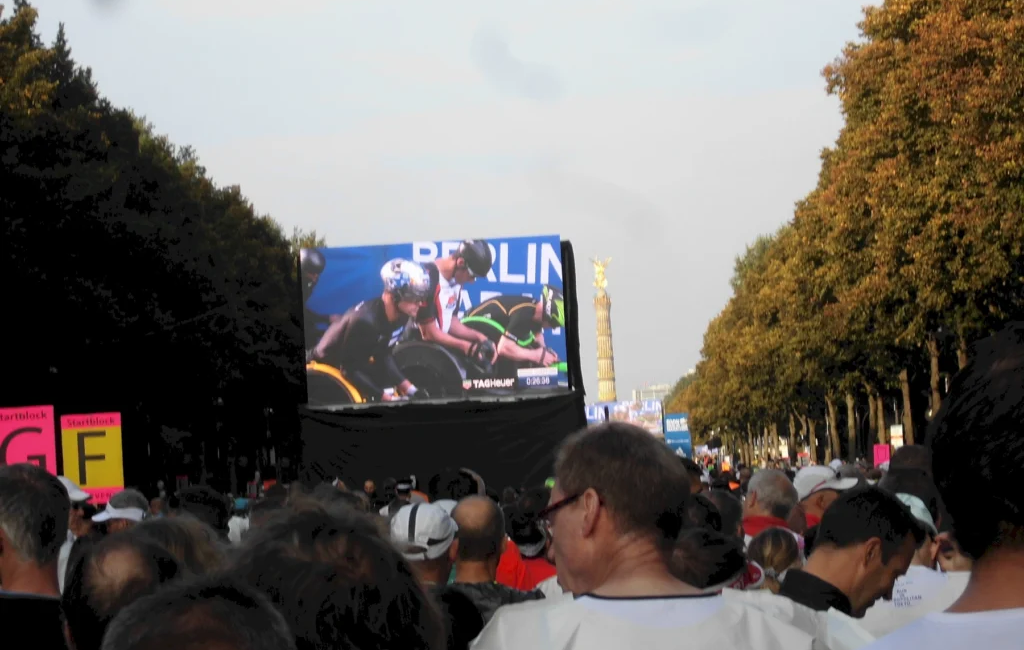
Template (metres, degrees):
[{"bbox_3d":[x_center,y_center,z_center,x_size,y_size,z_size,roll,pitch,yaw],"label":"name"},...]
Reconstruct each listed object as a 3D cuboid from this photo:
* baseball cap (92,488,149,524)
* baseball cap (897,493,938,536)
[{"bbox_3d":[-1.829,0.844,15.500,0.260,0.155,0.180,-4,-2,20],"label":"baseball cap"},{"bbox_3d":[1.043,0.519,8.800,0.180,0.160,0.265,-4,-2,14],"label":"baseball cap"}]

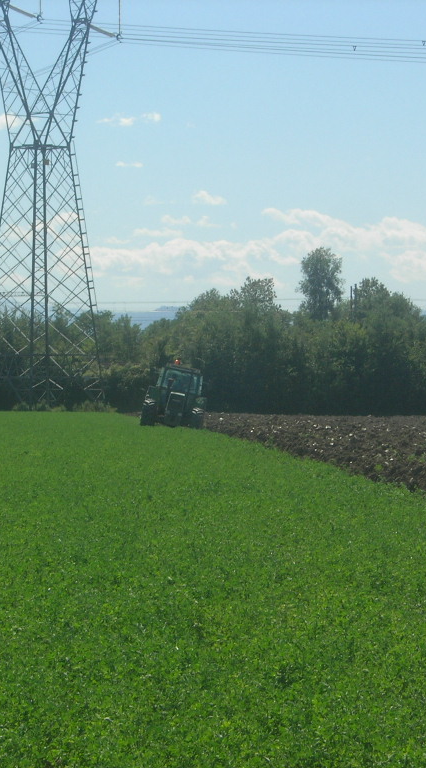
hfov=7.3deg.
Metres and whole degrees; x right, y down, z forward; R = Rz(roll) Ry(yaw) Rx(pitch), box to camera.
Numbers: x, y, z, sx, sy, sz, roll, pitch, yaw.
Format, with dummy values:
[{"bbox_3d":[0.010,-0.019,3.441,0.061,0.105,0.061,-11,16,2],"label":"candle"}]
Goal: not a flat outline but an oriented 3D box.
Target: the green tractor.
[{"bbox_3d":[-1.320,0.500,125.000,2.360,2.850,4.300,10,0,-2],"label":"green tractor"}]

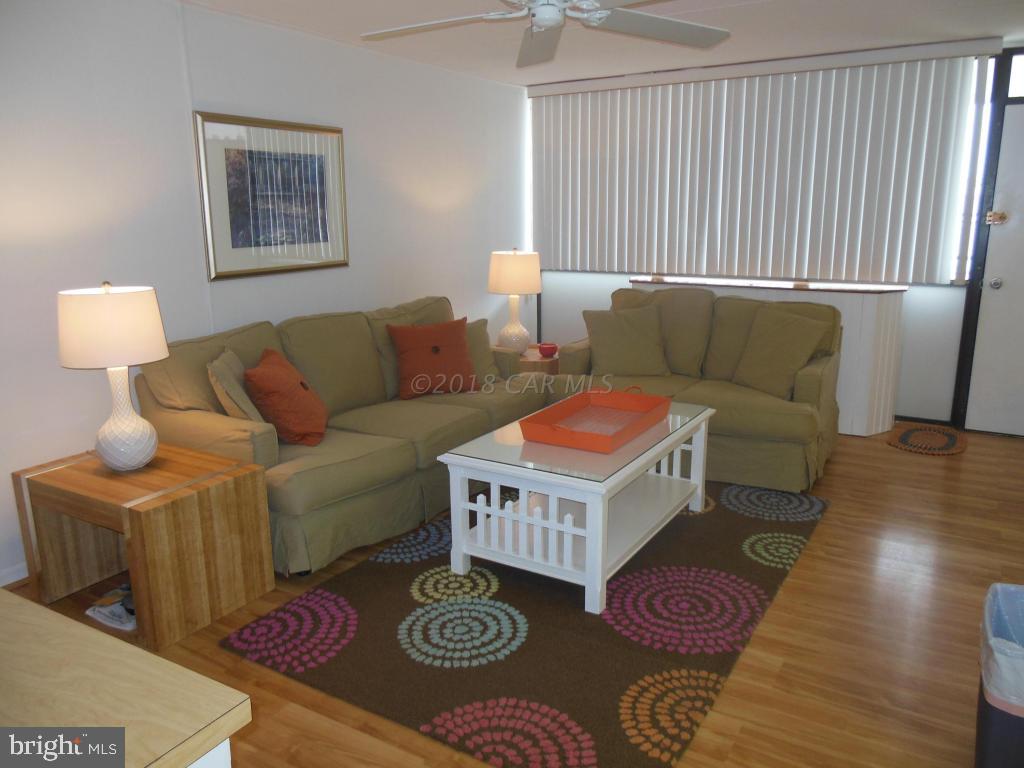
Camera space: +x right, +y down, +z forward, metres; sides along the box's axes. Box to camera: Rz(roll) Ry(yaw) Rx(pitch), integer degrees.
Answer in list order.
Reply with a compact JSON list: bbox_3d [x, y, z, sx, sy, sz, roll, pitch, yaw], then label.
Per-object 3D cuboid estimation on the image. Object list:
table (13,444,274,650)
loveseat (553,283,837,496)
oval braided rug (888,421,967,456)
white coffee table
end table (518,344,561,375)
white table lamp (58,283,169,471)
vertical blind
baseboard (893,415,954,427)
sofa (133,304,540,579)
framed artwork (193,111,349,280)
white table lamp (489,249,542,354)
[{"bbox_3d":[-1.431,0.577,2.909,0.799,0.514,0.514,8,16,31],"label":"table"},{"bbox_3d":[1.125,-0.052,4.543,1.542,0.912,1.013,8,16,31],"label":"loveseat"},{"bbox_3d":[2.674,0.343,4.761,0.455,0.010,0.781,8,16,31],"label":"oval braided rug"},{"bbox_3d":[0.354,0.458,3.343,0.732,0.504,1.219,8,16,31],"label":"white coffee table"},{"bbox_3d":[0.038,0.013,5.180,0.790,0.507,0.514,8,16,31],"label":"end table"},{"bbox_3d":[-1.482,-0.024,2.789,0.360,0.712,0.360,8,16,31],"label":"white table lamp"},{"bbox_3d":[1.525,-1.474,5.348,3.129,1.363,0.089,8,16,31],"label":"vertical blind"},{"bbox_3d":[2.822,0.240,5.077,0.350,0.057,0.018,8,16,31],"label":"baseboard"},{"bbox_3d":[-0.722,0.102,3.998,0.983,0.909,2.064,8,16,31],"label":"sofa"},{"bbox_3d":[-1.240,-0.998,3.986,0.030,0.797,0.991,8,16,31],"label":"framed artwork"},{"bbox_3d":[0.022,-0.559,5.013,0.360,0.712,0.360,-1,14,0],"label":"white table lamp"}]

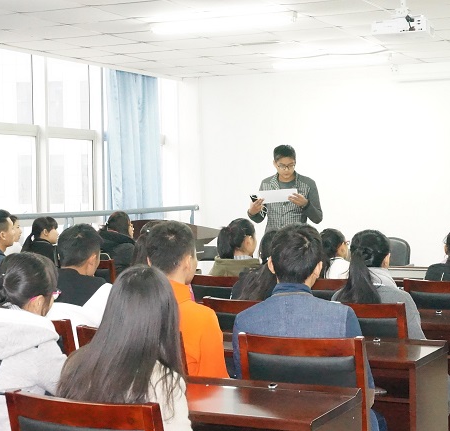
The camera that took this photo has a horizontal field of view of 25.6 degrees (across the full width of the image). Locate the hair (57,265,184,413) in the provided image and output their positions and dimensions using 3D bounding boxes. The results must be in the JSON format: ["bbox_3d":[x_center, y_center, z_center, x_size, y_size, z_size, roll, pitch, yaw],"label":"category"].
[{"bbox_3d":[-0.285,0.346,2.707,0.310,0.420,0.270,0,2,26],"label":"hair"}]

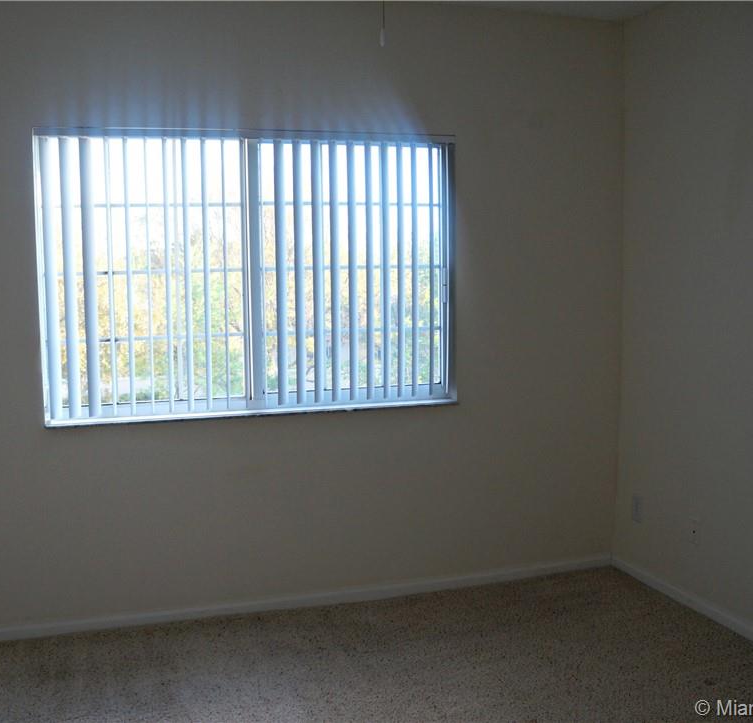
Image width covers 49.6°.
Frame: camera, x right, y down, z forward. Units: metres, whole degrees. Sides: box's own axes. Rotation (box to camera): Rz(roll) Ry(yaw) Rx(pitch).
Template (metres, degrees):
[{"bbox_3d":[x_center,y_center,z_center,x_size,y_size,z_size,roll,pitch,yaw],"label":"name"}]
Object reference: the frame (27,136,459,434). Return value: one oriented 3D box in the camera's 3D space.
[{"bbox_3d":[-0.487,-0.369,3.468,1.748,1.175,0.090,-2,6,-16],"label":"frame"}]

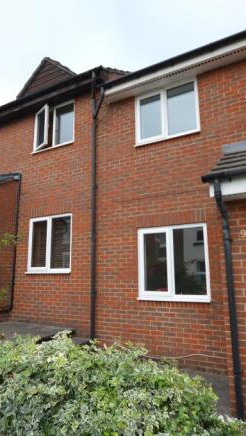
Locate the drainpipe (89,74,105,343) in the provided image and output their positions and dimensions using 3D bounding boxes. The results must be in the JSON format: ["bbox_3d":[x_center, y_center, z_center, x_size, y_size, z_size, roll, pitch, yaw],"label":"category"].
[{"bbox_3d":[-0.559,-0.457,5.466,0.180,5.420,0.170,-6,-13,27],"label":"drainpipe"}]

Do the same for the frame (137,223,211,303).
[{"bbox_3d":[0.821,0.774,4.633,1.240,1.240,0.100,-6,-13,27],"label":"frame"}]

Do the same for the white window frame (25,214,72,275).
[{"bbox_3d":[-1.624,0.586,5.997,1.240,1.240,0.100,-6,-13,27],"label":"white window frame"}]

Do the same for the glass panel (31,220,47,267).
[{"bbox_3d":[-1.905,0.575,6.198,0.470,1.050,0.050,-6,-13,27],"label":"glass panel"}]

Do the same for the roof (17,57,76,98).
[{"bbox_3d":[-1.681,-3.405,7.048,1.950,1.000,1.000,-6,-13,27],"label":"roof"}]

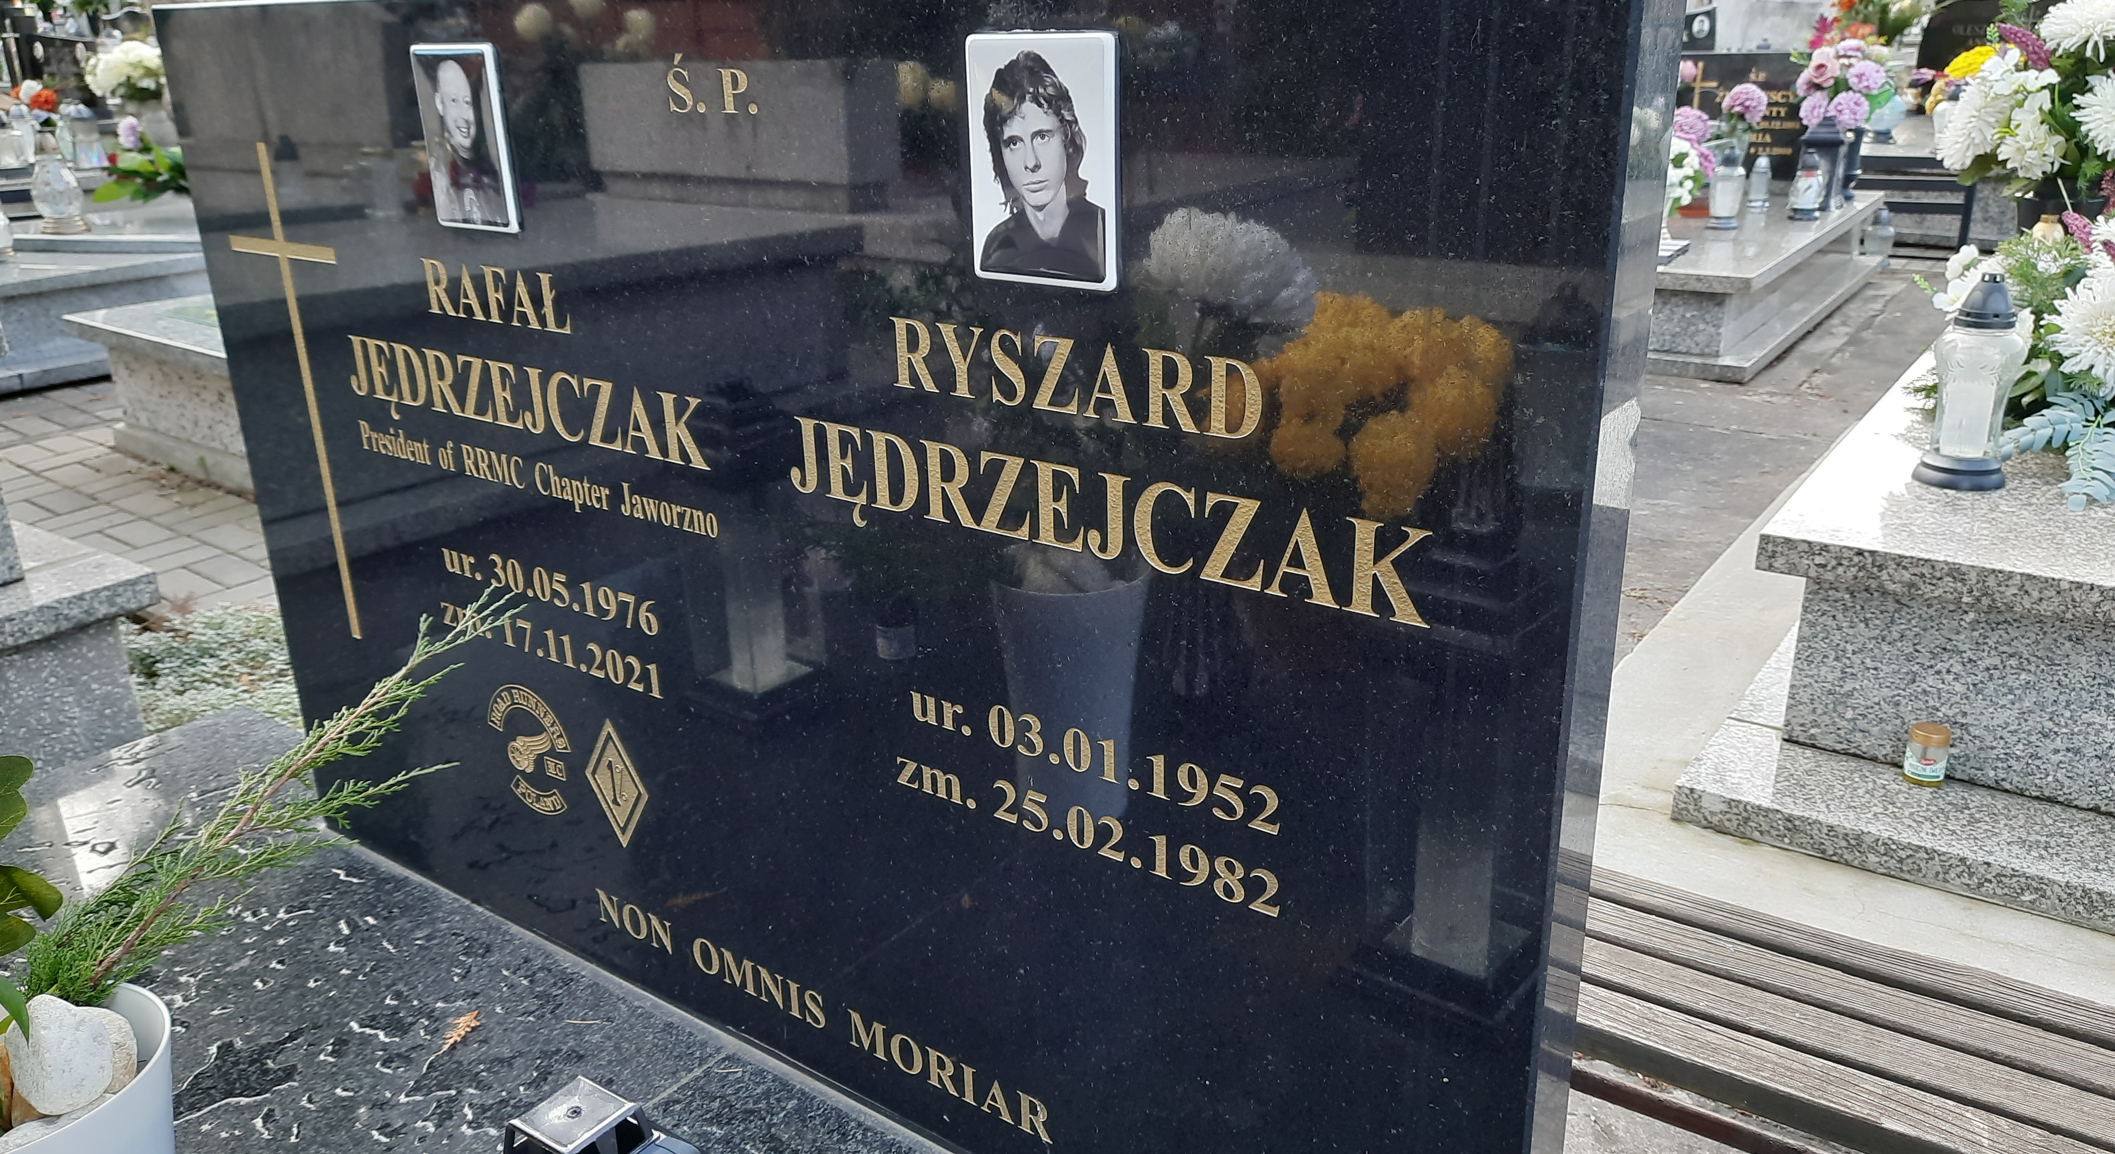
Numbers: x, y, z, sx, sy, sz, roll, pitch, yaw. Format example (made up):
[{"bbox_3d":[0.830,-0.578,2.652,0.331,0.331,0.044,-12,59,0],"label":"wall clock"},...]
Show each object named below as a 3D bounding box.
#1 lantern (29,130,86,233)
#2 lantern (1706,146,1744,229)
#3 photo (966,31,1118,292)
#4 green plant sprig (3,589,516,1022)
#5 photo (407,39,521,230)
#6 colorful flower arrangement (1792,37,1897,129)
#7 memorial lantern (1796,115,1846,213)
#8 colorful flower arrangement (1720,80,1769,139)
[{"bbox_3d":[-3.358,-1.323,5.108,0.148,0.325,0.148,13,25,35],"label":"lantern"},{"bbox_3d":[2.196,-1.284,4.995,0.110,0.250,0.110,13,25,35],"label":"lantern"},{"bbox_3d":[-0.008,-0.204,0.753,0.091,0.120,0.010,13,24,35],"label":"photo"},{"bbox_3d":[-0.416,0.123,0.864,0.140,0.150,0.310,13,25,35],"label":"green plant sprig"},{"bbox_3d":[-0.400,-0.296,1.031,0.091,0.120,0.010,13,24,35],"label":"photo"},{"bbox_3d":[2.789,-1.738,5.400,0.320,0.290,0.270,13,25,35],"label":"colorful flower arrangement"},{"bbox_3d":[2.641,-1.437,5.279,0.120,0.320,0.120,13,25,35],"label":"memorial lantern"},{"bbox_3d":[2.385,-1.620,5.300,0.150,0.200,0.150,13,25,35],"label":"colorful flower arrangement"}]

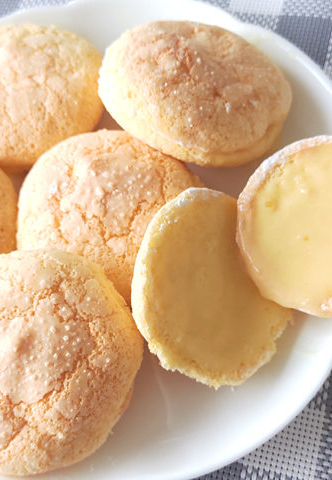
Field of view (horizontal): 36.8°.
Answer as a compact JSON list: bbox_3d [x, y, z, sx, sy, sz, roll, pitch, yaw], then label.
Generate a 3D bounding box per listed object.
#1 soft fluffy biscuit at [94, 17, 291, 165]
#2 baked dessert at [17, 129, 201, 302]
[{"bbox_3d":[0.013,-0.064,0.212,0.080,0.036,0.080,0,58,-7],"label":"soft fluffy biscuit"},{"bbox_3d":[-0.023,-0.010,0.204,0.075,0.037,0.075,0,71,2],"label":"baked dessert"}]

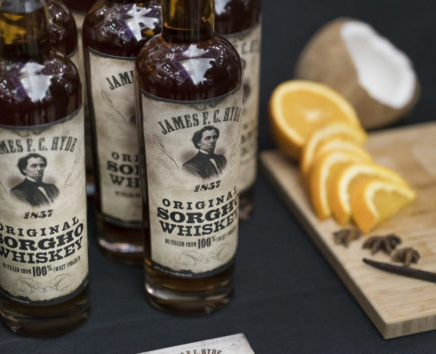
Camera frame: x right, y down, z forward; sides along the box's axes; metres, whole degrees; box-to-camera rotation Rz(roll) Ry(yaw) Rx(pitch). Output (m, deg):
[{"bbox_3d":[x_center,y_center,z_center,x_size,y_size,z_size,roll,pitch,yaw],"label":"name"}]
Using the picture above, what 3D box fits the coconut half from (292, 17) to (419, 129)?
[{"bbox_3d":[0.122,-0.089,1.179,0.107,0.079,0.107,48,39,-3],"label":"coconut half"}]

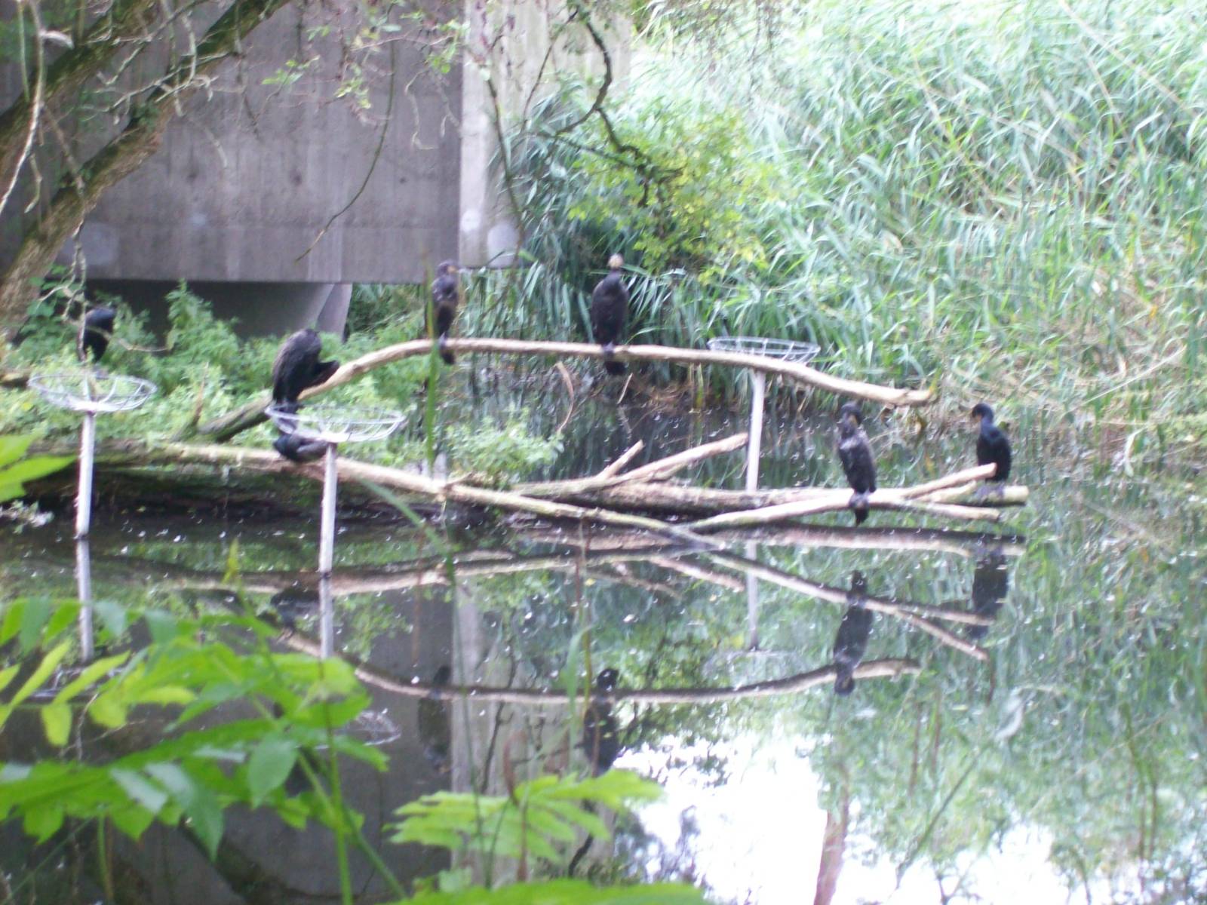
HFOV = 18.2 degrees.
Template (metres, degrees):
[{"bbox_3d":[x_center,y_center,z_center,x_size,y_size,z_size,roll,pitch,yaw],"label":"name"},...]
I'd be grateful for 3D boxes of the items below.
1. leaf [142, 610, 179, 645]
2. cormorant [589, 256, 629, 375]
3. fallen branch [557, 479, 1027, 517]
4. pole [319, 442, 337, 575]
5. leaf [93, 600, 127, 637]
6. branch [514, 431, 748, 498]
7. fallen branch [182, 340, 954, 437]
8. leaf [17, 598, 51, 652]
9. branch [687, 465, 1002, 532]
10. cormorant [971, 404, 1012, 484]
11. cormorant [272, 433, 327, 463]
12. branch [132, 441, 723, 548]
[{"bbox_3d":[-0.424,0.168,3.600,0.034,0.034,0.016,1,4,0],"label":"leaf"},{"bbox_3d":[0.037,-0.825,22.500,0.220,0.720,0.330,2,3,7],"label":"cormorant"},{"bbox_3d":[1.123,0.275,22.600,2.830,0.190,0.190,-1,4,0],"label":"fallen branch"},{"bbox_3d":[-1.360,0.277,18.600,0.055,0.660,0.055,3,3,0],"label":"pole"},{"bbox_3d":[-0.524,0.177,4.000,0.038,0.042,0.022,1,3,0],"label":"leaf"},{"bbox_3d":[0.174,0.059,22.825,1.471,0.200,0.200,-12,7,-14],"label":"branch"},{"bbox_3d":[-0.239,-0.375,22.500,4.400,0.640,0.330,1,3,0],"label":"fallen branch"},{"bbox_3d":[-0.605,0.183,4.000,0.035,0.058,0.022,1,3,0],"label":"leaf"},{"bbox_3d":[1.266,0.313,20.300,2.006,0.340,0.350,-7,-2,37],"label":"branch"},{"bbox_3d":[2.388,-0.009,23.200,0.230,0.600,0.320,4,5,41],"label":"cormorant"},{"bbox_3d":[-1.742,-0.024,21.600,0.330,0.180,0.200,-1,4,-24],"label":"cormorant"},{"bbox_3d":[-1.141,0.242,21.750,3.900,0.470,0.300,3,4,24],"label":"branch"}]

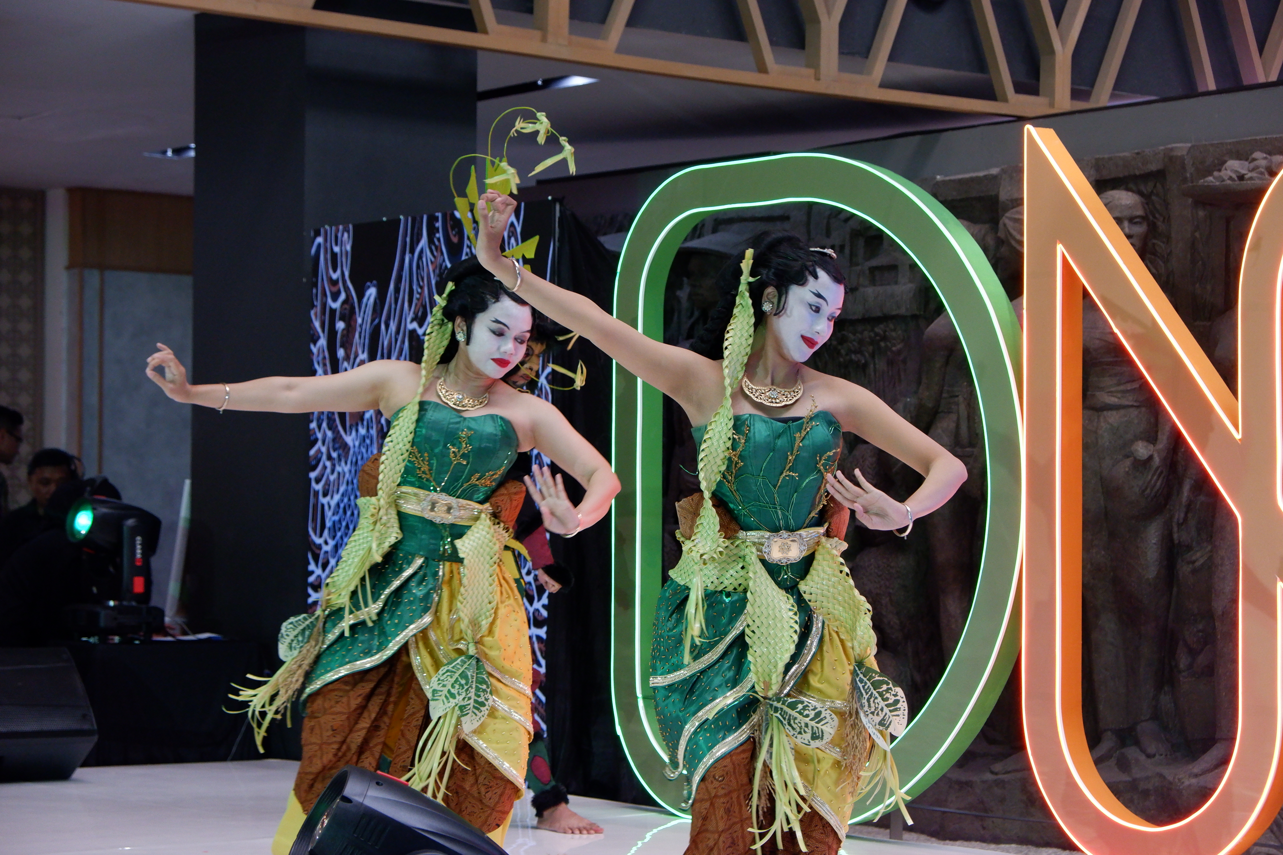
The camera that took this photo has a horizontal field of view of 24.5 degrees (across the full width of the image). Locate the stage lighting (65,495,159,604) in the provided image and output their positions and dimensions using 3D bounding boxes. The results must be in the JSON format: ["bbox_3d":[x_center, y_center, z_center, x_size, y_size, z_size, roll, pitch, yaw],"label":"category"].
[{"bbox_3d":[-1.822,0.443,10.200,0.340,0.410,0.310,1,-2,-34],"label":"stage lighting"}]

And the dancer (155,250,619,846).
[{"bbox_3d":[-0.604,0.328,6.900,1.100,1.460,0.550,0,-1,-3],"label":"dancer"}]

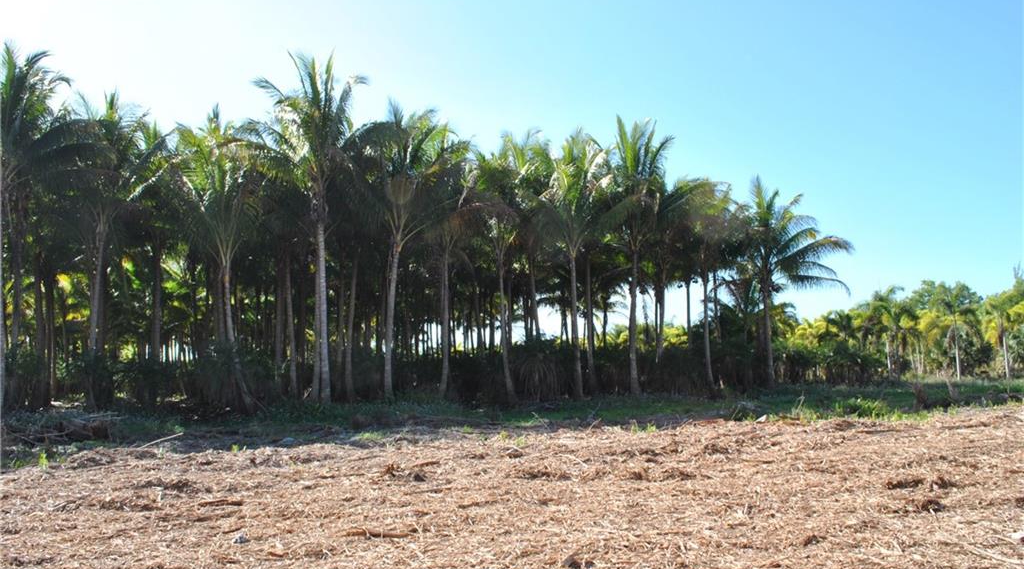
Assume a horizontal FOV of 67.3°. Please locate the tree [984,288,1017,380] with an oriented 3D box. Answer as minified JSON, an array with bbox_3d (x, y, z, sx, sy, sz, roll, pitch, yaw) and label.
[{"bbox_3d":[31.657,3.218,49.759,2.300,5.810,2.400,0,-5,0],"label":"tree"}]

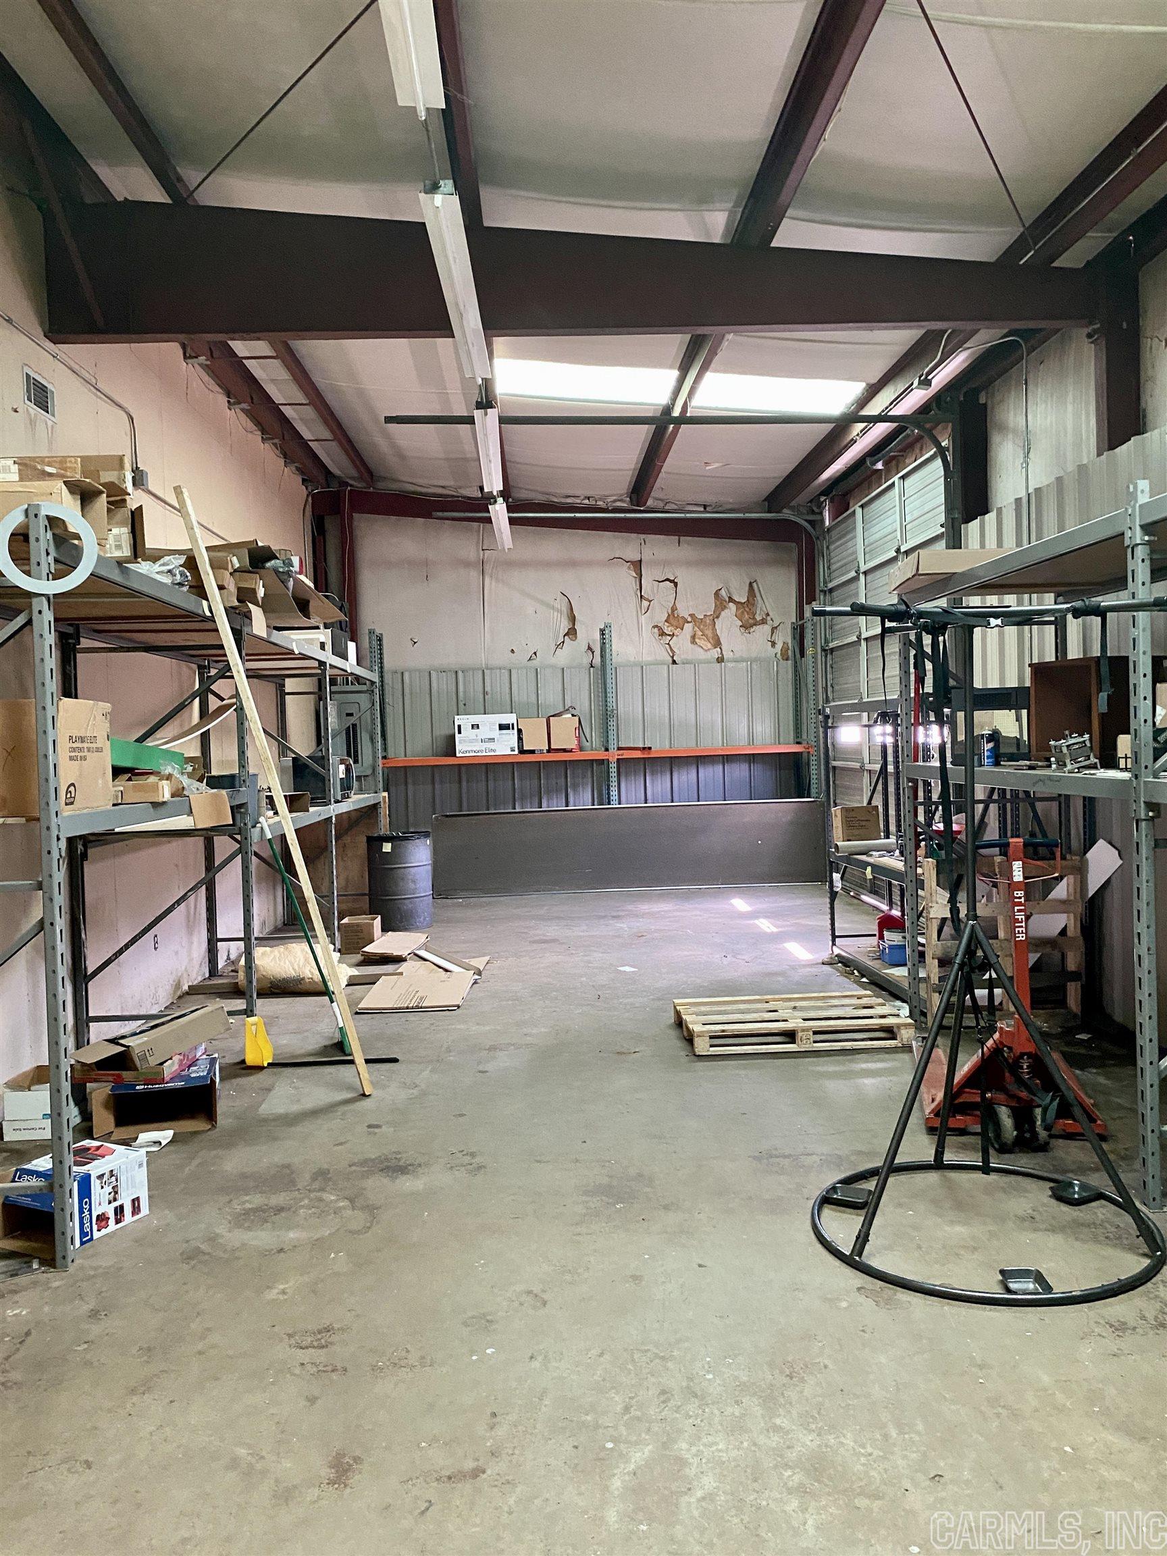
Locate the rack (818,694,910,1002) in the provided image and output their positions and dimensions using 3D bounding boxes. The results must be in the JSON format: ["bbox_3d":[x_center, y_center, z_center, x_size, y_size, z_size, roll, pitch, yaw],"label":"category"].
[{"bbox_3d":[2.097,0.413,7.600,0.500,1.850,2.200,-2,2,-3],"label":"rack"}]

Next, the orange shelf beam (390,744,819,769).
[{"bbox_3d":[0.159,-0.247,12.589,4.700,0.080,0.060,-2,2,-3],"label":"orange shelf beam"}]

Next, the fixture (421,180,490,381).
[{"bbox_3d":[-0.597,-2.355,5.794,0.156,0.095,2.430,-2,2,-1],"label":"fixture"}]

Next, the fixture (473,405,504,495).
[{"bbox_3d":[-0.703,-2.452,8.863,0.156,0.095,2.430,-2,2,-3],"label":"fixture"}]

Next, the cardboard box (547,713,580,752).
[{"bbox_3d":[-0.212,-0.479,12.795,0.341,0.392,0.360,-2,2,-3],"label":"cardboard box"}]

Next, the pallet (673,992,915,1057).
[{"bbox_3d":[1.131,1.341,6.394,1.165,0.135,0.751,-2,2,-3],"label":"pallet"}]

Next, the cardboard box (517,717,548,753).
[{"bbox_3d":[-0.543,-0.463,12.780,0.321,0.383,0.360,-2,2,-3],"label":"cardboard box"}]

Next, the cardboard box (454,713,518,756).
[{"bbox_3d":[-1.044,-0.469,12.807,0.661,0.423,0.500,-2,2,-3],"label":"cardboard box"}]

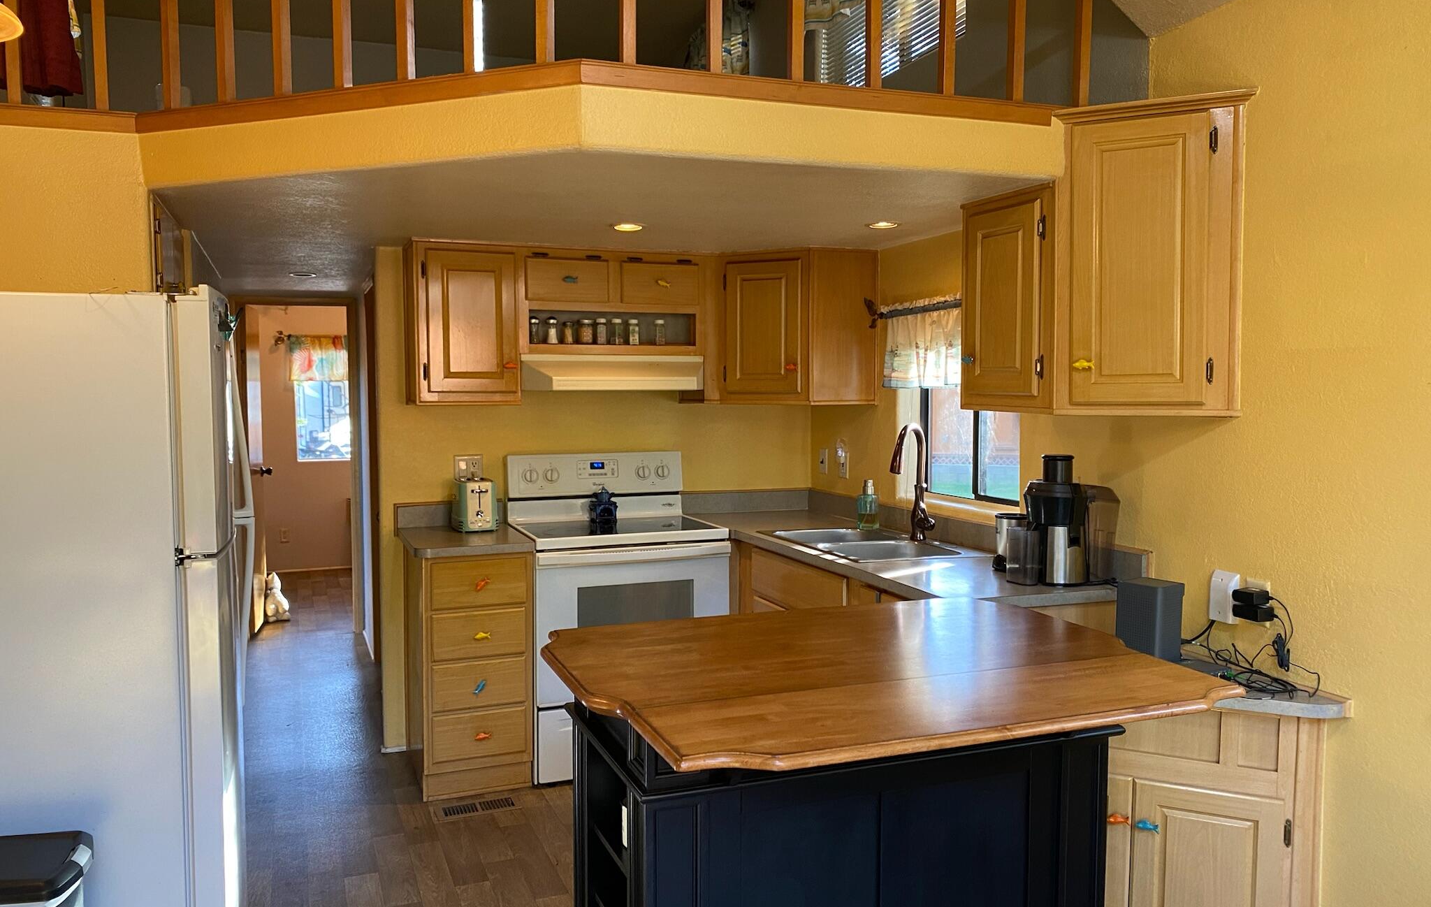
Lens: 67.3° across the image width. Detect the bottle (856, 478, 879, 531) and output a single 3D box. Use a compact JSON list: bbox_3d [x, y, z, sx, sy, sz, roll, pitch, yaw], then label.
[{"bbox_3d":[0.618,0.202,4.333,0.083,0.200,0.075,1,4,14],"label":"bottle"}]

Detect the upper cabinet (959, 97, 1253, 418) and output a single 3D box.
[{"bbox_3d":[1.042,-0.515,2.991,0.330,0.810,0.780,-1,4,-21],"label":"upper cabinet"}]

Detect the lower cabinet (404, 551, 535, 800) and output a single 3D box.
[{"bbox_3d":[-0.984,0.786,4.206,0.400,0.877,0.630,-1,4,-21],"label":"lower cabinet"}]

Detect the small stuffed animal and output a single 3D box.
[{"bbox_3d":[-2.809,0.910,6.885,0.150,0.315,0.170,0,3,6],"label":"small stuffed animal"}]

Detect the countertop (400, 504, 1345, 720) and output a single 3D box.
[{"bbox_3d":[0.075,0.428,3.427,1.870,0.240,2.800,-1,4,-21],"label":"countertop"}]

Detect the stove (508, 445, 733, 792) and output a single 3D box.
[{"bbox_3d":[-0.404,0.615,4.370,0.758,1.196,0.680,-1,4,-21],"label":"stove"}]

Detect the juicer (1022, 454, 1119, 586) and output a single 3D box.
[{"bbox_3d":[1.031,0.190,3.131,0.270,0.366,0.200,0,3,3],"label":"juicer"}]

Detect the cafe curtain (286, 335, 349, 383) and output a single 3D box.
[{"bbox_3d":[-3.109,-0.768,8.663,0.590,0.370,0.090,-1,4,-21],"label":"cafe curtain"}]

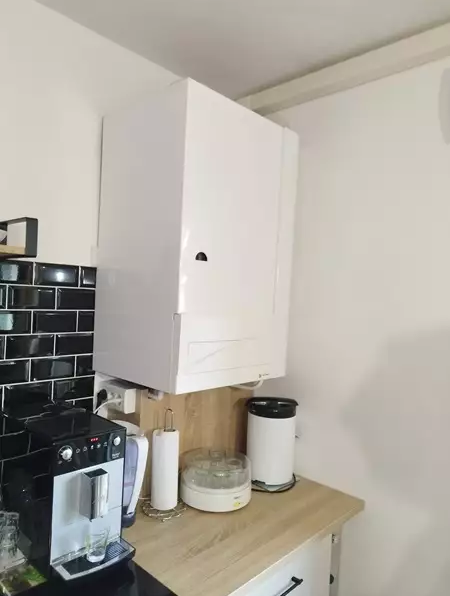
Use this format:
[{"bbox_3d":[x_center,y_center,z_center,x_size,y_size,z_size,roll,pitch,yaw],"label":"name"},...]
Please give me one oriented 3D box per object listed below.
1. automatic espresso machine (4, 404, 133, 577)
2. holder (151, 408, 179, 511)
[{"bbox_3d":[-0.428,0.484,1.099,0.195,0.325,0.450,2,0,-45],"label":"automatic espresso machine"},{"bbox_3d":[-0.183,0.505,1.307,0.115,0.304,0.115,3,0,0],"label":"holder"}]

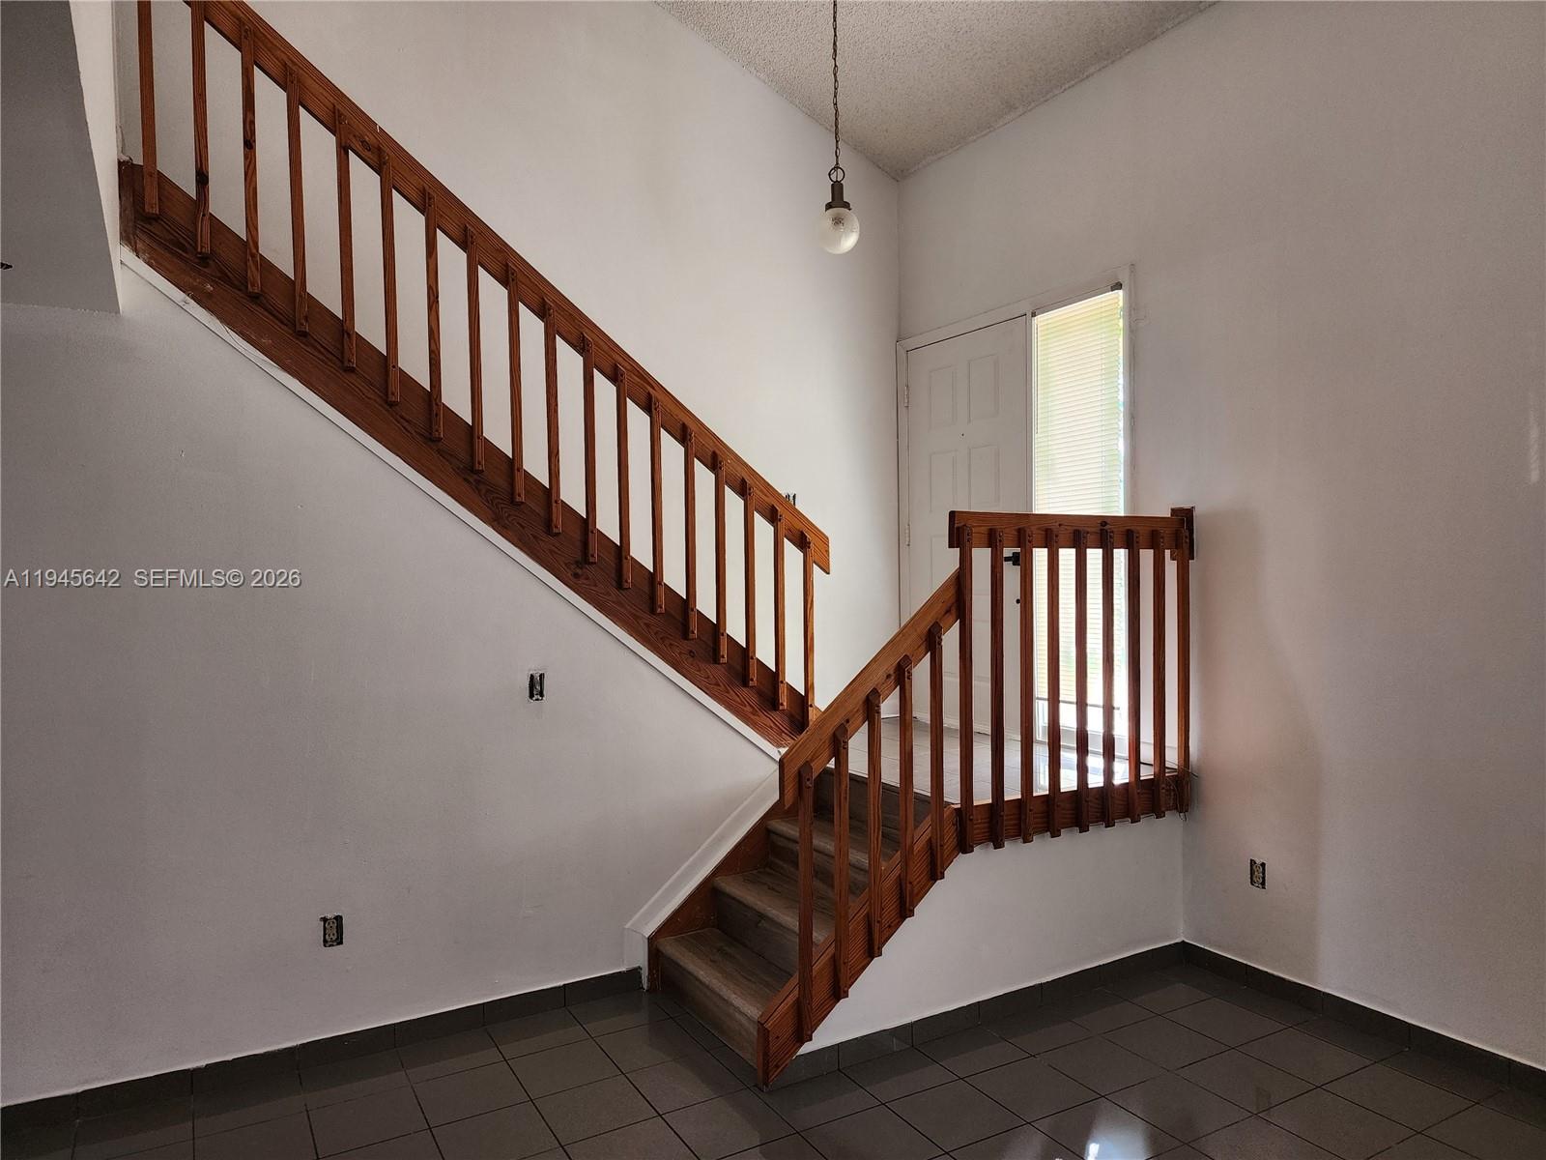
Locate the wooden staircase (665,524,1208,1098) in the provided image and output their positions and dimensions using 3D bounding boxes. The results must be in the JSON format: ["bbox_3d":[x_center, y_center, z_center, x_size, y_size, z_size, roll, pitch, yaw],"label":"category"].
[{"bbox_3d":[0.596,0.663,4.069,1.982,1.842,0.985,-1,1,-30],"label":"wooden staircase"}]

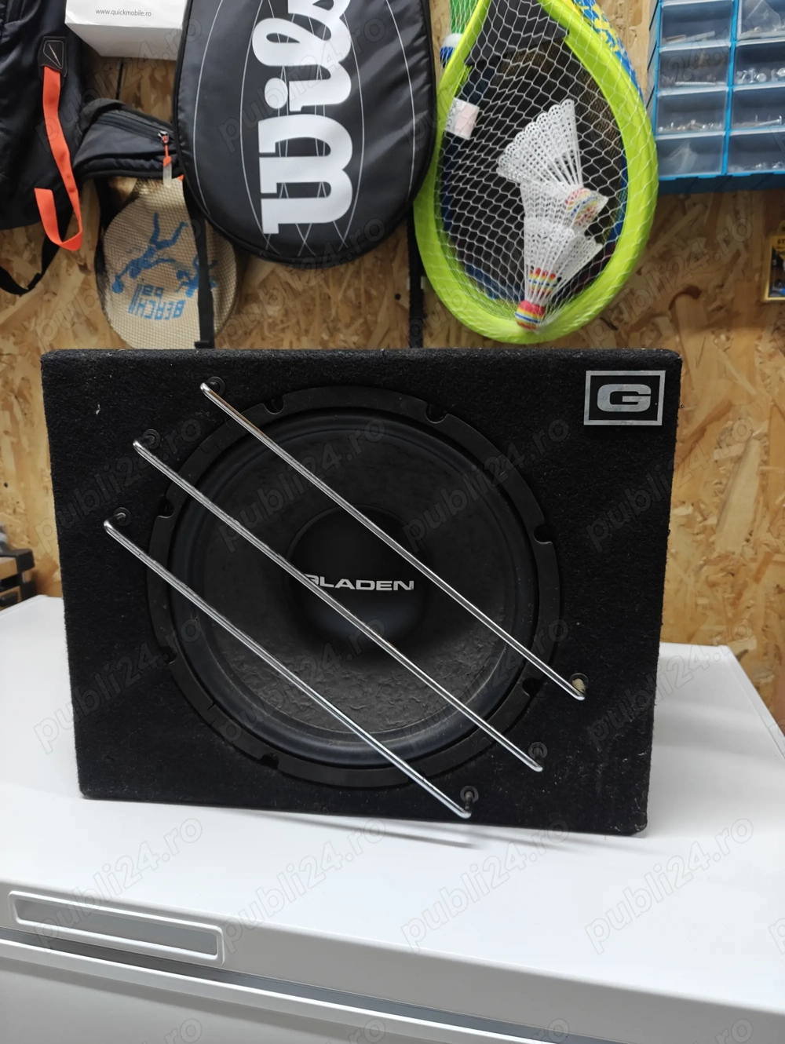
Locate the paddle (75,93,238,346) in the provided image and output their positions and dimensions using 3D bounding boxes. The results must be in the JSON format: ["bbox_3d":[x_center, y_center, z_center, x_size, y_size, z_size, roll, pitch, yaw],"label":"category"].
[{"bbox_3d":[-0.298,-0.387,0.960,0.197,0.335,0.022,2,12,12],"label":"paddle"}]

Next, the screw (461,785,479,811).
[{"bbox_3d":[0.058,0.210,0.544,0.014,0.014,0.020,1,11,6],"label":"screw"}]

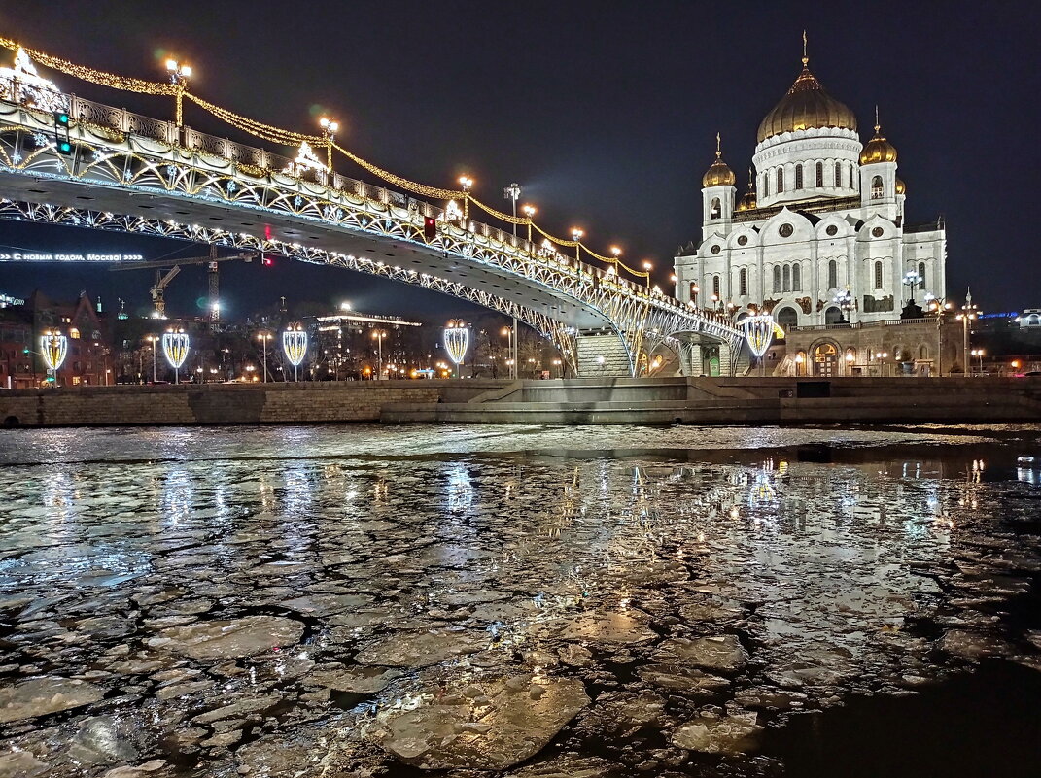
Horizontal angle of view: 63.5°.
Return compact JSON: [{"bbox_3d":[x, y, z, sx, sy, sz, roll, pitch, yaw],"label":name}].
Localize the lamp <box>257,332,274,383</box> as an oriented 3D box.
[{"bbox_3d":[-47.016,-5.463,155.000,2.600,10.400,1.500,-1,1,0],"label":"lamp"}]

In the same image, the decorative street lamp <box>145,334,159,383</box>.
[{"bbox_3d":[-62.213,-4.296,143.000,1.900,9.400,0.700,-1,1,0],"label":"decorative street lamp"}]

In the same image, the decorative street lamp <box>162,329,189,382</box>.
[{"bbox_3d":[-55.223,-5.070,135.000,3.800,10.100,3.700,-1,1,0],"label":"decorative street lamp"}]

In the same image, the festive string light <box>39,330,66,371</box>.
[{"bbox_3d":[-74.324,-5.884,134.000,3.800,6.100,3.700,-1,1,0],"label":"festive string light"}]

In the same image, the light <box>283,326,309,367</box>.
[{"bbox_3d":[-33.171,-6.090,124.000,3.550,5.300,3.500,-1,1,0],"label":"light"}]

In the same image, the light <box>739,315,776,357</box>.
[{"bbox_3d":[30.132,-6.614,106.000,3.500,5.200,3.400,-1,1,6],"label":"light"}]

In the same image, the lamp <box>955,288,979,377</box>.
[{"bbox_3d":[63.048,-6.463,119.000,2.600,11.800,1.600,-1,1,0],"label":"lamp"}]

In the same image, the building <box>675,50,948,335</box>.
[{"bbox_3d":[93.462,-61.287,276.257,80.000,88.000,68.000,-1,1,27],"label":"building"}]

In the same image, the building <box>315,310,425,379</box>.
[{"bbox_3d":[-55.621,-14.961,304.535,15.000,26.000,48.000,-1,1,28],"label":"building"}]

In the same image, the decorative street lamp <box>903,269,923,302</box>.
[{"bbox_3d":[78.428,-20.675,168.000,3.800,6.600,3.600,-1,1,0],"label":"decorative street lamp"}]

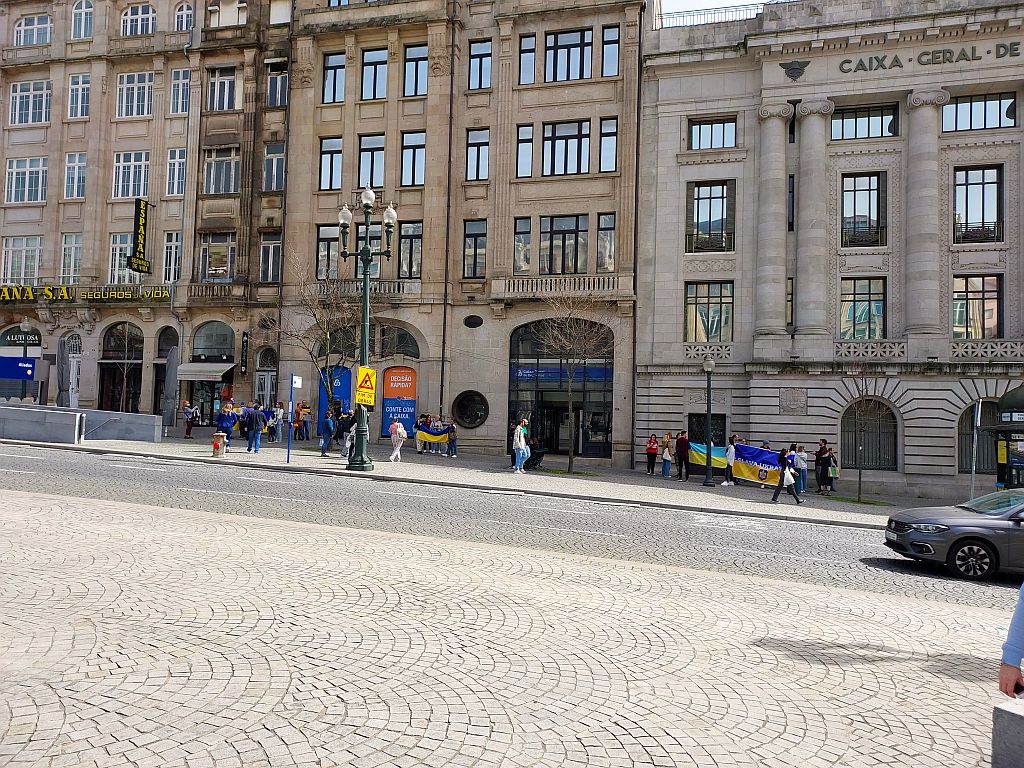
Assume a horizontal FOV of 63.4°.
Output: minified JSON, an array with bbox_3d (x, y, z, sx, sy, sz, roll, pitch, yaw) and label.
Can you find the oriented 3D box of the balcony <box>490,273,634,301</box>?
[{"bbox_3d":[2.033,-3.983,34.113,6.072,0.974,0.800,1,-3,16],"label":"balcony"}]

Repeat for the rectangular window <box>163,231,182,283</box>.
[{"bbox_3d":[-17.616,-6.575,43.039,1.035,2.706,0.200,1,-3,16],"label":"rectangular window"}]

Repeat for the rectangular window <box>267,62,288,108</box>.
[{"bbox_3d":[-11.113,-14.226,39.373,1.046,2.097,0.200,1,-3,16],"label":"rectangular window"}]

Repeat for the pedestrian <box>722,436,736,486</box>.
[{"bbox_3d":[7.562,2.683,28.800,0.420,1.714,0.500,0,-3,21],"label":"pedestrian"}]

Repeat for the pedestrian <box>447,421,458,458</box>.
[{"bbox_3d":[-2.514,2.303,35.000,0.500,1.648,0.500,2,-3,-13],"label":"pedestrian"}]

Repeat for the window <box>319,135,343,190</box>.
[{"bbox_3d":[-8.351,-10.176,38.288,1.149,2.475,0.200,1,-3,16],"label":"window"}]

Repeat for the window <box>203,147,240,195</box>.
[{"bbox_3d":[-14.153,-10.473,40.584,2.094,2.338,0.200,1,-3,15],"label":"window"}]

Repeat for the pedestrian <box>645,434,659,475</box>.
[{"bbox_3d":[5.604,2.838,33.200,0.520,1.623,0.380,1,-3,10],"label":"pedestrian"}]

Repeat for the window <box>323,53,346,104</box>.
[{"bbox_3d":[-8.367,-14.470,39.231,1.134,2.425,0.200,1,-3,15],"label":"window"}]

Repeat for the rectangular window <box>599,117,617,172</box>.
[{"bbox_3d":[4.329,-10.672,36.990,0.758,2.510,0.200,1,-3,16],"label":"rectangular window"}]

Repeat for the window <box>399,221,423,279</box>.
[{"bbox_3d":[-4.385,-5.802,35.867,1.064,2.512,0.200,1,-2,14],"label":"window"}]

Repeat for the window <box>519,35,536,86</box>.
[{"bbox_3d":[0.716,-14.358,36.757,0.719,2.194,0.200,1,-3,15],"label":"window"}]

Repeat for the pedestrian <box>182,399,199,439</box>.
[{"bbox_3d":[-13.313,1.478,34.300,0.550,1.582,0.460,1,-3,9],"label":"pedestrian"}]

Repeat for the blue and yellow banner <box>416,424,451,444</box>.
[{"bbox_3d":[-3.174,2.045,33.700,1.480,0.813,0.300,0,-3,22],"label":"blue and yellow banner"}]

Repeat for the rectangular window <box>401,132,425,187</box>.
[{"bbox_3d":[-4.707,-10.767,39.591,1.193,2.691,0.200,1,-3,16],"label":"rectangular window"}]

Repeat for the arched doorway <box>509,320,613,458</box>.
[{"bbox_3d":[2.002,0.201,34.060,4.349,5.668,0.500,1,-2,14],"label":"arched doorway"}]

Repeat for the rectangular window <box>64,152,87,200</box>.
[{"bbox_3d":[-23.737,-11.348,45.092,1.423,2.517,0.200,1,-3,16],"label":"rectangular window"}]

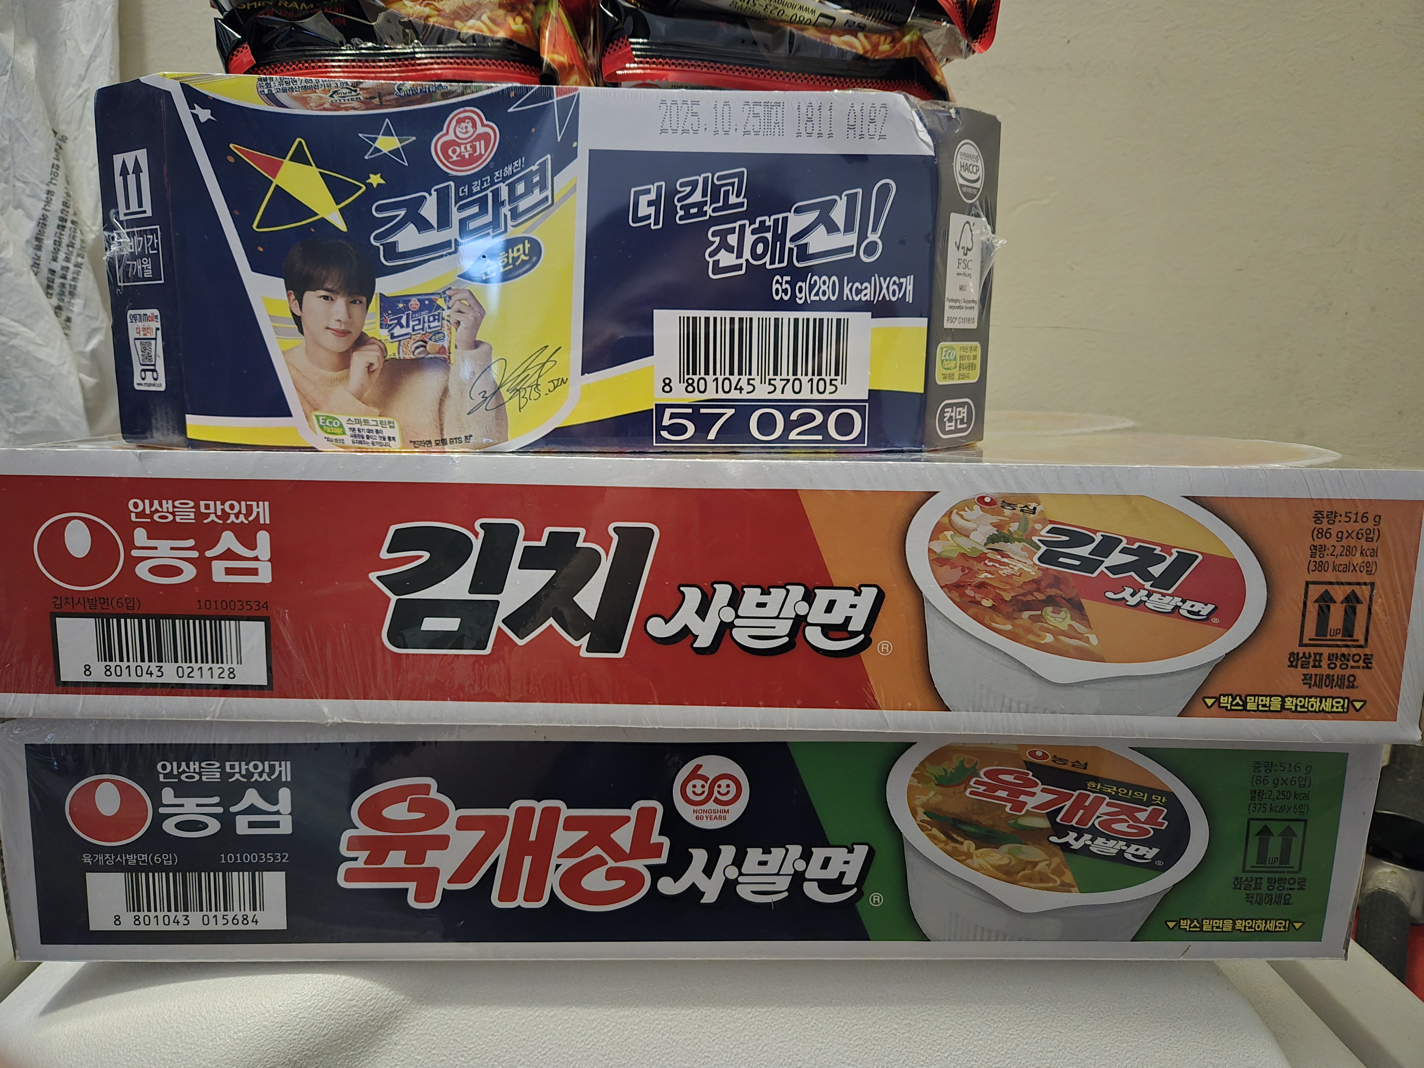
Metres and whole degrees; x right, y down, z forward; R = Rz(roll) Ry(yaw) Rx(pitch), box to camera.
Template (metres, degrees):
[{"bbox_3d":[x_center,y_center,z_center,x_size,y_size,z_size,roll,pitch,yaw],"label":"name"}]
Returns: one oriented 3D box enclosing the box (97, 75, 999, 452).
[{"bbox_3d":[-0.054,-0.097,0.392,0.290,0.110,0.195,0,9,-5],"label":"box"}]

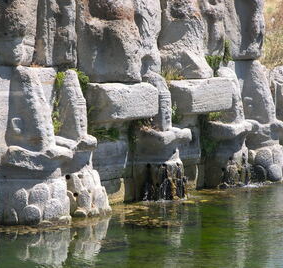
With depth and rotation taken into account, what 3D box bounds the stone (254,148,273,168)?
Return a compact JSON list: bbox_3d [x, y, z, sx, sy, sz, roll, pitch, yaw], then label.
[{"bbox_3d":[1.854,0.369,20.700,0.290,0.300,0.250,2,4,24],"label":"stone"}]

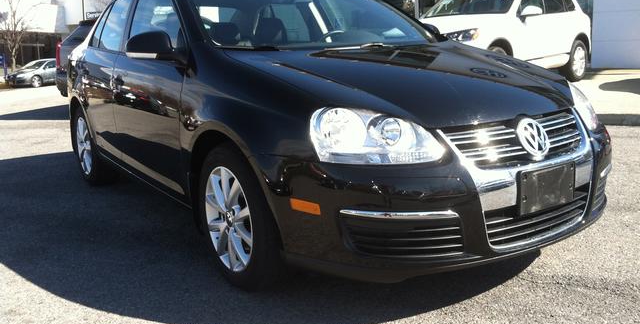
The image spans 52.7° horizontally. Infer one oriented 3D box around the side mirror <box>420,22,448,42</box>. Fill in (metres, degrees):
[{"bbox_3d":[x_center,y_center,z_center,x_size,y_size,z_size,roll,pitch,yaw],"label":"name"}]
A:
[{"bbox_3d":[0.716,-0.827,4.021,0.220,0.150,0.170,-10,13,-31],"label":"side mirror"}]

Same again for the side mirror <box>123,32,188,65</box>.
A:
[{"bbox_3d":[-0.774,-0.527,3.029,0.230,0.160,0.180,-9,13,-32],"label":"side mirror"}]

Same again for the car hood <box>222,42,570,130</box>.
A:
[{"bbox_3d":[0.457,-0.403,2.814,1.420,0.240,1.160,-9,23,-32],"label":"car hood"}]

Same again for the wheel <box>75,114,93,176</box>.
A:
[{"bbox_3d":[-1.700,-0.130,4.877,0.170,0.440,0.440,-10,13,-31],"label":"wheel"}]

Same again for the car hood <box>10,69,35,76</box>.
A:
[{"bbox_3d":[-16.319,-4.901,35.500,1.400,0.250,1.000,3,12,30],"label":"car hood"}]

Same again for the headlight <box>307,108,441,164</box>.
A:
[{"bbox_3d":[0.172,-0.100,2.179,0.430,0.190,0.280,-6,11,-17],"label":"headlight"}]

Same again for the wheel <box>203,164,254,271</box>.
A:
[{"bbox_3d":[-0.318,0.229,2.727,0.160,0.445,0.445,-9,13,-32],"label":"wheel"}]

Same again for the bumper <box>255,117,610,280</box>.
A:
[{"bbox_3d":[0.685,0.087,2.605,1.760,0.520,0.600,-10,13,-31],"label":"bumper"}]

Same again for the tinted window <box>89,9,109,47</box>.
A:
[{"bbox_3d":[-1.551,-0.939,4.539,0.050,0.300,0.330,17,-1,-34],"label":"tinted window"}]

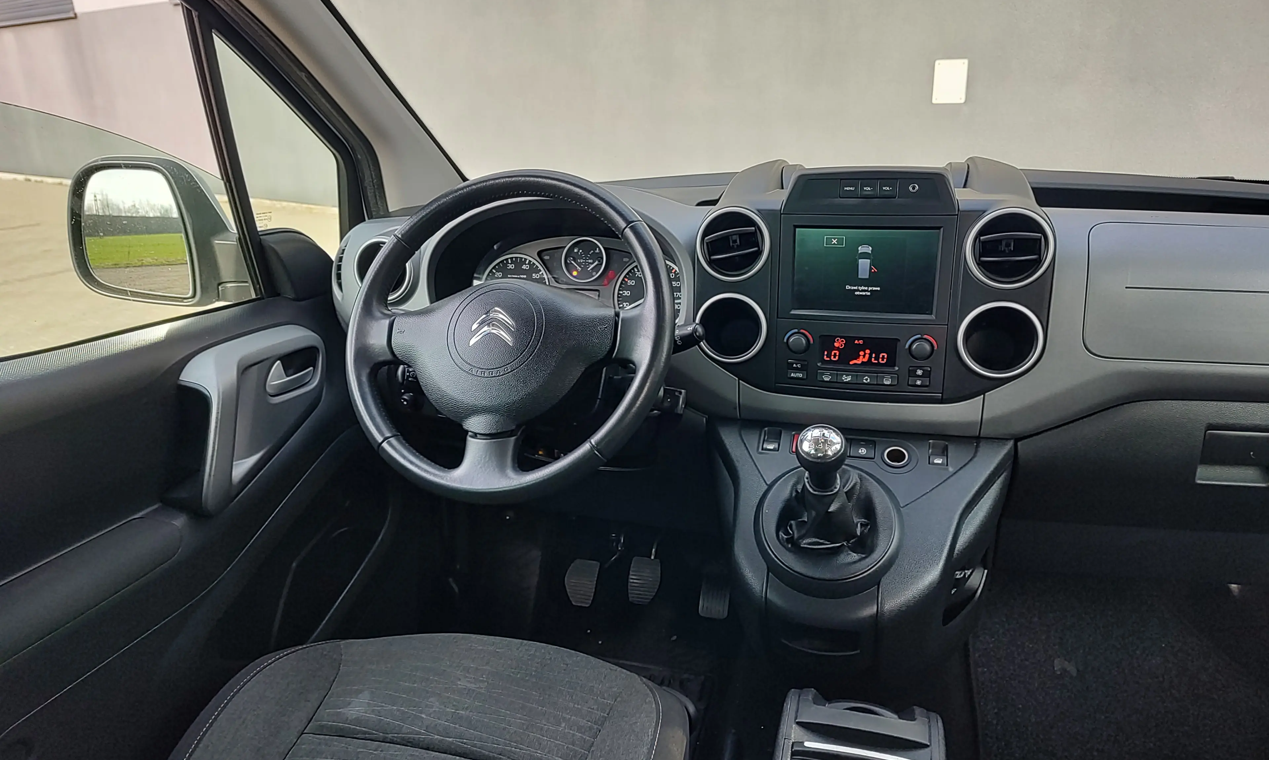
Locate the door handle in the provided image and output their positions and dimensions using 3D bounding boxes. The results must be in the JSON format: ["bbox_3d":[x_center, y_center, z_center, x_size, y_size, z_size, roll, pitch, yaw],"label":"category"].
[{"bbox_3d":[-0.446,-0.002,1.090,0.028,0.045,0.092,5,20,16],"label":"door handle"}]

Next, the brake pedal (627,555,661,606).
[{"bbox_3d":[0.017,0.341,1.430,0.058,0.077,0.027,5,-13,16],"label":"brake pedal"}]

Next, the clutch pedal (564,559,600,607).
[{"bbox_3d":[-0.091,0.351,1.455,0.058,0.077,0.027,5,-13,16],"label":"clutch pedal"}]

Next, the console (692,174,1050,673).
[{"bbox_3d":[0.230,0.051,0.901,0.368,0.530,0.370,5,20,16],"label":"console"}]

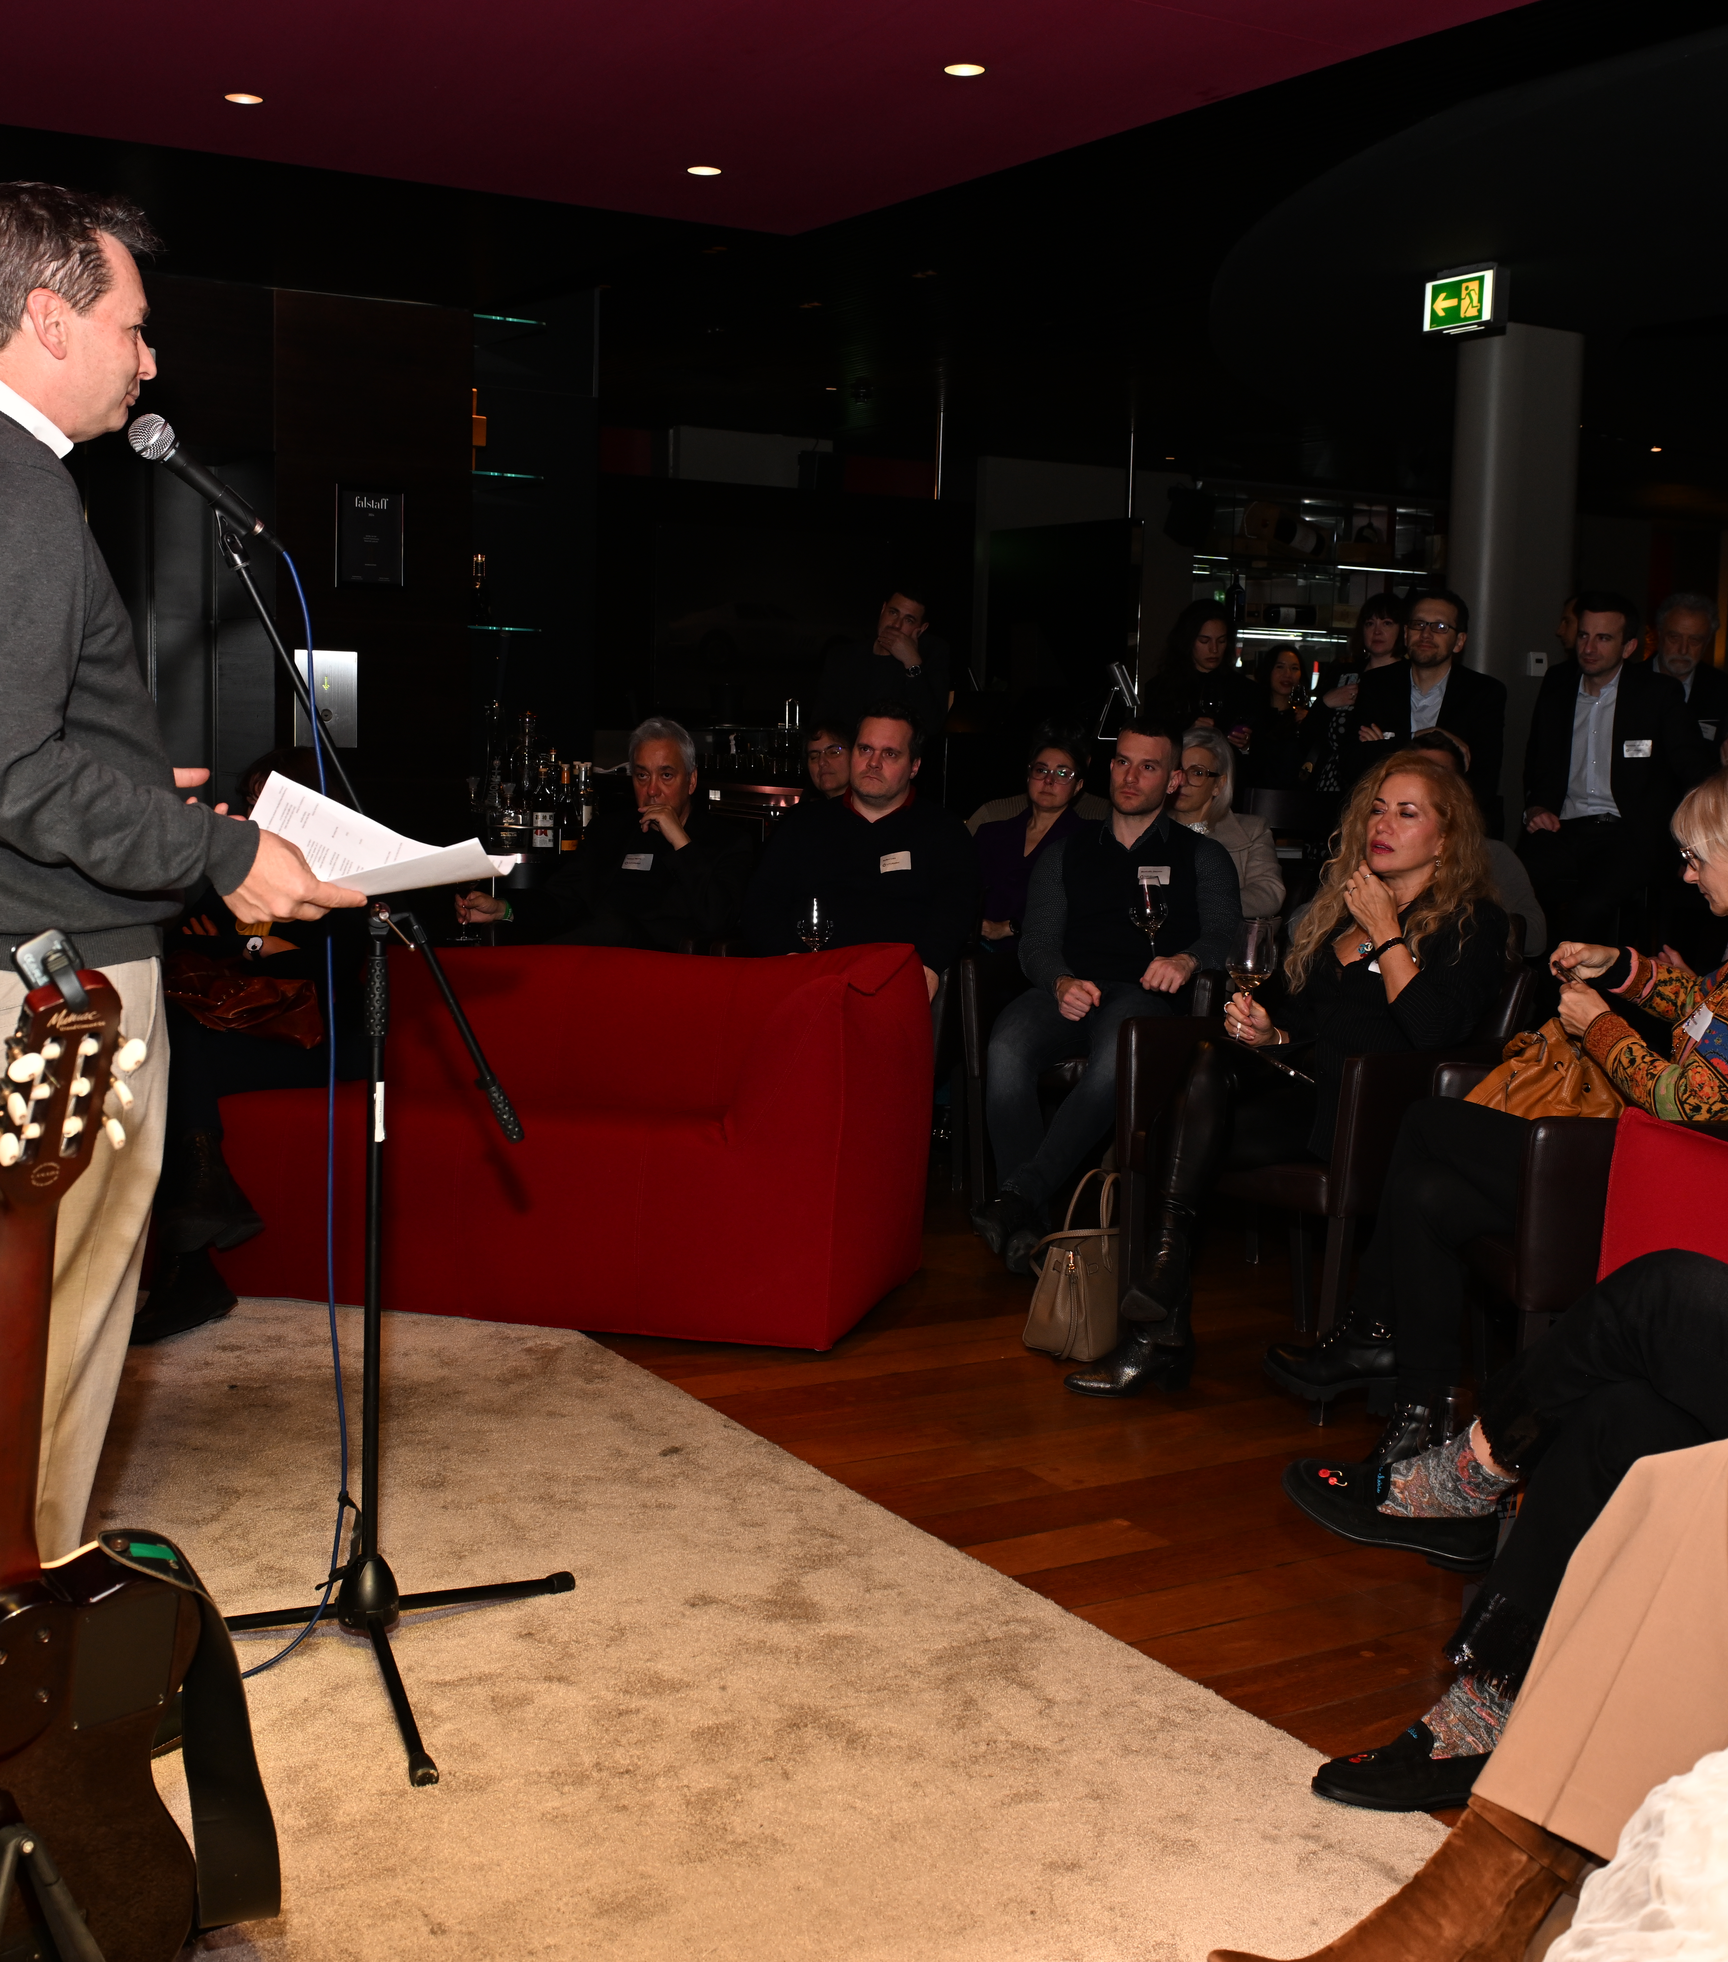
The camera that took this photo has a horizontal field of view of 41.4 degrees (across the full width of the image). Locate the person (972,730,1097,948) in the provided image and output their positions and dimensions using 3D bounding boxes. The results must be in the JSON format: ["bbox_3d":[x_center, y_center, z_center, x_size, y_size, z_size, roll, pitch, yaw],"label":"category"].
[{"bbox_3d":[0.478,-0.075,6.343,0.520,1.260,0.700,3,6,21],"label":"person"}]

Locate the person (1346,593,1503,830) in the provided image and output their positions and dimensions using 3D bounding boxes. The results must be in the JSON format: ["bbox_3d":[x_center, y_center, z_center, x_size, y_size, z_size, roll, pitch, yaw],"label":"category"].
[{"bbox_3d":[1.638,-0.309,6.782,0.540,1.690,0.380,4,6,26],"label":"person"}]

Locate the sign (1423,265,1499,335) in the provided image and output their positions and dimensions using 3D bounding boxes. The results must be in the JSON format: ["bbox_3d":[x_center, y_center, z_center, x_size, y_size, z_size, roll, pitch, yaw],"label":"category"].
[{"bbox_3d":[1.571,-1.788,6.005,0.065,0.155,0.260,-2,7,-33],"label":"sign"}]

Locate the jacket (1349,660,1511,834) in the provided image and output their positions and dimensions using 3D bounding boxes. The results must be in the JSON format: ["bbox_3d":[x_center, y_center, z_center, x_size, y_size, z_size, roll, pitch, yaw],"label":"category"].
[{"bbox_3d":[1.644,-0.598,6.754,0.540,0.700,0.340,4,6,26],"label":"jacket"}]

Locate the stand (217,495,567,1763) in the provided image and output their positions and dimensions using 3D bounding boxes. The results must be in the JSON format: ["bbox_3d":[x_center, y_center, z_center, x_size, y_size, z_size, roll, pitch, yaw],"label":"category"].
[{"bbox_3d":[-0.679,0.163,2.819,0.580,1.425,0.620,1,6,-3],"label":"stand"}]

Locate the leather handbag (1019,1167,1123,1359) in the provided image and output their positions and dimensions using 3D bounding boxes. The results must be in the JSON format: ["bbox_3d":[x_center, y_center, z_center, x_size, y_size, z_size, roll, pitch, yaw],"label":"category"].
[{"bbox_3d":[0.494,0.554,4.575,0.310,0.350,0.190,-4,8,-44],"label":"leather handbag"}]

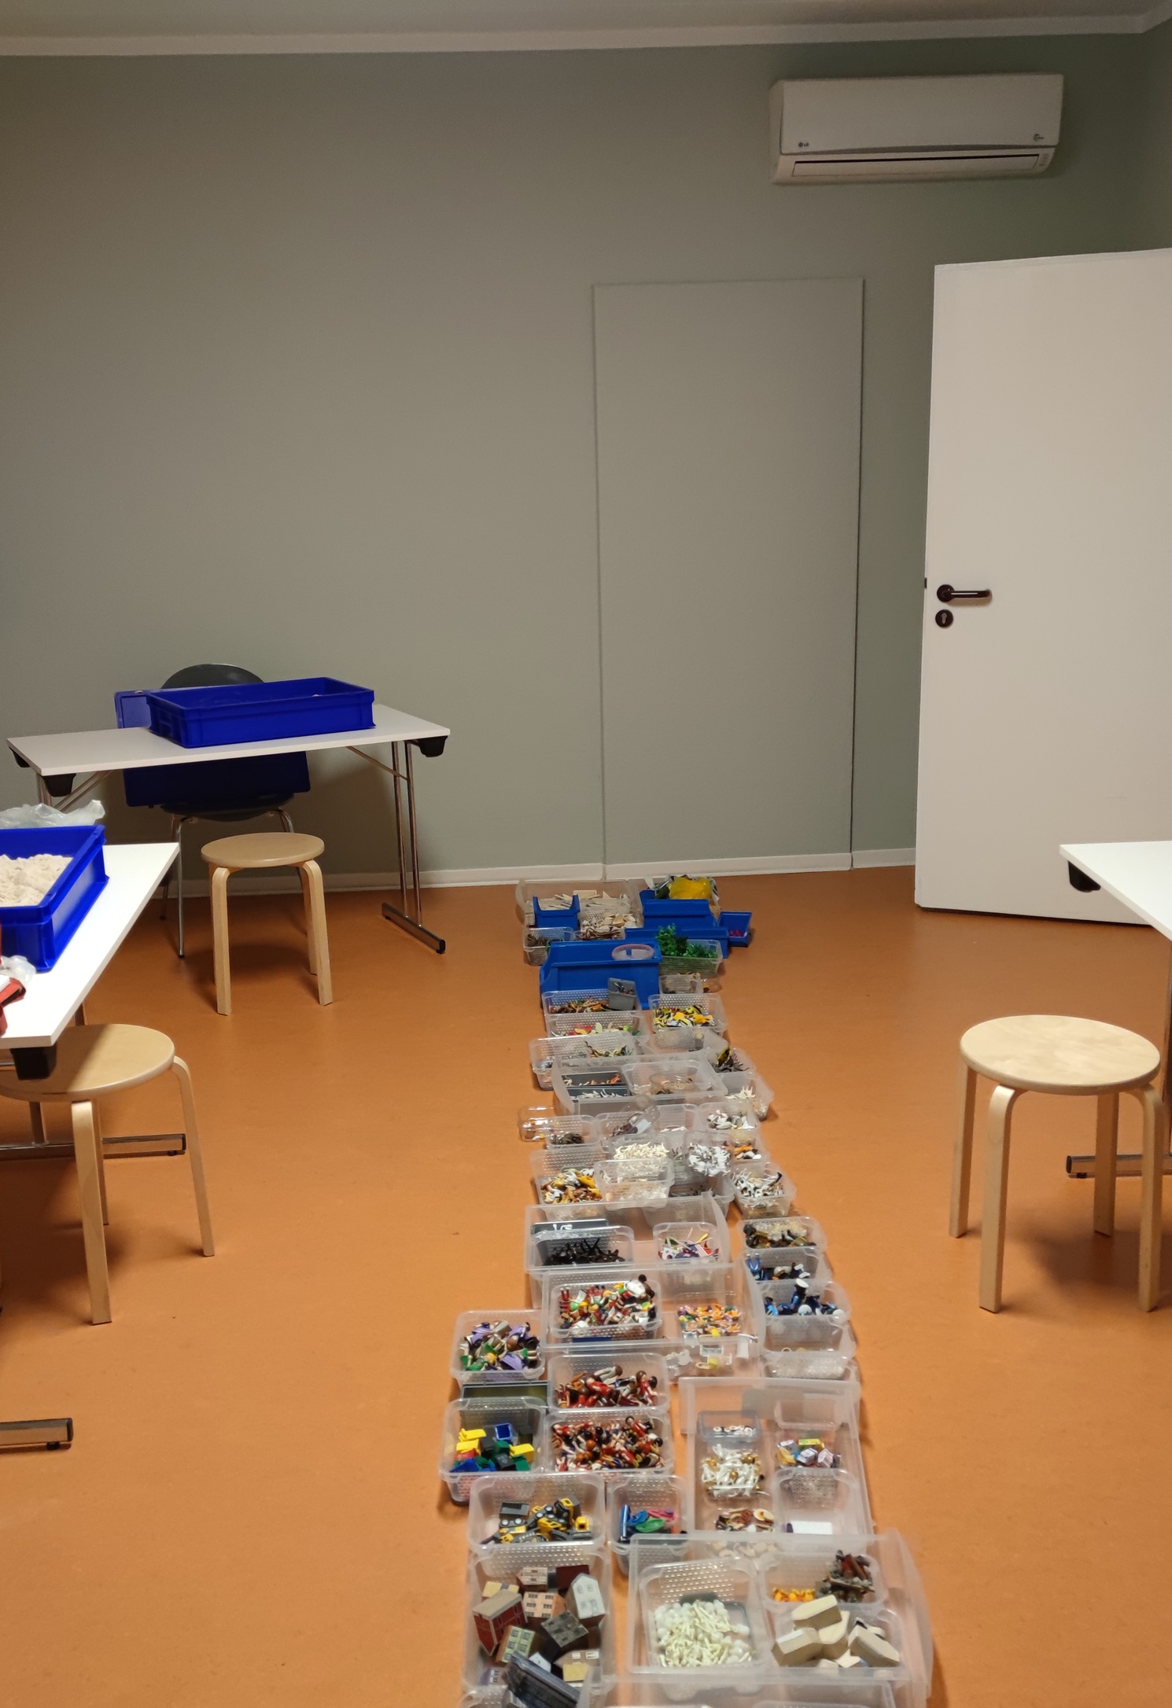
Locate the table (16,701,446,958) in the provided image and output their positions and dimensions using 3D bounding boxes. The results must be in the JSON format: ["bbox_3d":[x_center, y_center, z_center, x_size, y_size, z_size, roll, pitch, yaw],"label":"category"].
[{"bbox_3d":[-1.080,-0.006,4.945,1.200,0.735,0.600,-8,16,-25],"label":"table"}]

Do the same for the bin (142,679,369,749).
[{"bbox_3d":[-1.013,-0.446,4.927,0.600,0.115,0.400,-10,16,-29],"label":"bin"}]

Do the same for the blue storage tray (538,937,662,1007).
[{"bbox_3d":[0.044,0.356,4.603,0.345,0.145,0.210,-2,14,0],"label":"blue storage tray"}]

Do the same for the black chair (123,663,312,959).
[{"bbox_3d":[-1.204,-0.151,5.258,0.510,0.845,0.550,-6,15,-18],"label":"black chair"}]

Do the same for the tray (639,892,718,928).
[{"bbox_3d":[0.306,0.234,5.095,0.240,0.125,0.150,-2,14,0],"label":"tray"}]

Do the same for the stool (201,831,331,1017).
[{"bbox_3d":[-0.944,0.202,4.691,0.365,0.450,0.365,-5,15,-15],"label":"stool"}]

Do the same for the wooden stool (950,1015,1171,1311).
[{"bbox_3d":[0.880,0.581,2.970,0.352,0.453,0.352,-1,14,2],"label":"wooden stool"}]

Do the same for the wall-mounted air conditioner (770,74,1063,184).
[{"bbox_3d":[1.070,-2.348,5.133,0.903,0.296,0.202,-3,14,-4],"label":"wall-mounted air conditioner"}]

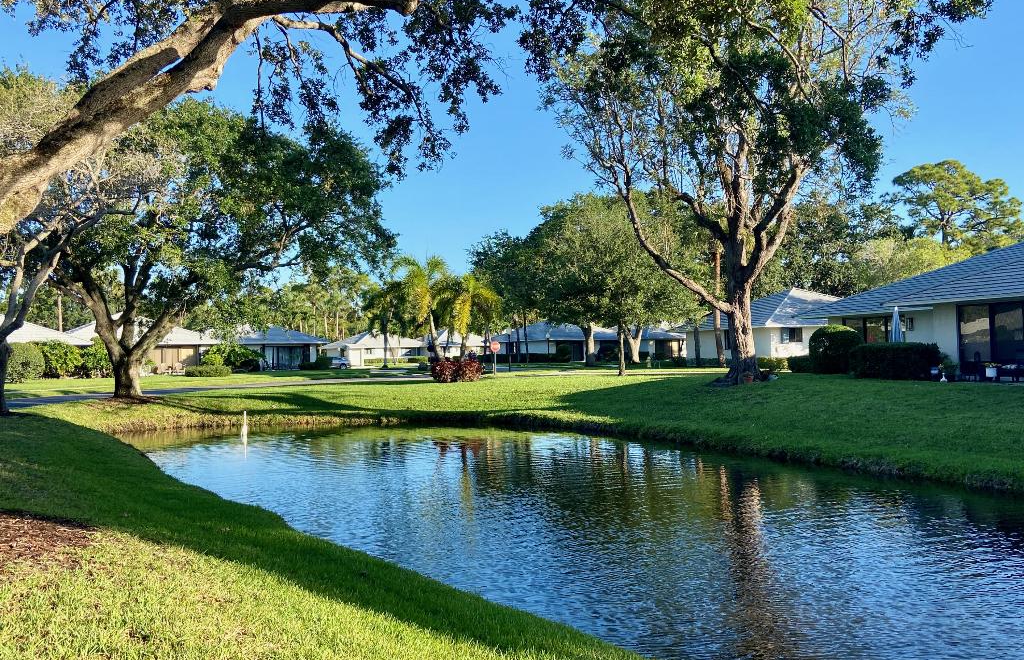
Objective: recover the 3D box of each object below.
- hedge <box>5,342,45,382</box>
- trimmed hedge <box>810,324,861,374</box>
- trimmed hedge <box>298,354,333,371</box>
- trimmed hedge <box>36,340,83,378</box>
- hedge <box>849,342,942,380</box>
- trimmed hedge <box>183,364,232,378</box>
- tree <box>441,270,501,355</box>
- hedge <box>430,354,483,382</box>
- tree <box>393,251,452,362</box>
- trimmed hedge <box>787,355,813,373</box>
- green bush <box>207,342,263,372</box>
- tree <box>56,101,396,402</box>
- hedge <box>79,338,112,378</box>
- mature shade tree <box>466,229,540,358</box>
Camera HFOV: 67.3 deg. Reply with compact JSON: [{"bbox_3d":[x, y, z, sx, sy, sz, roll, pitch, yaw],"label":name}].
[{"bbox_3d":[-26.967,1.796,42.500,2.270,2.210,2.100,0,-2,0],"label":"hedge"},{"bbox_3d":[13.586,0.819,32.300,2.270,2.100,2.100,0,-2,0],"label":"trimmed hedge"},{"bbox_3d":[-18.907,3.127,74.000,3.270,1.540,1.900,0,-2,0],"label":"trimmed hedge"},{"bbox_3d":[-29.418,1.918,50.000,2.990,2.470,2.400,0,-2,0],"label":"trimmed hedge"},{"bbox_3d":[12.680,1.040,25.300,0.900,1.180,3.200,1,-2,-23],"label":"hedge"},{"bbox_3d":[-21.775,2.953,55.000,3.500,0.930,1.600,1,-2,-22],"label":"trimmed hedge"},{"bbox_3d":[-2.291,-0.226,43.500,3.280,6.050,3.200,0,-2,0],"label":"tree"},{"bbox_3d":[-2.959,2.066,41.000,2.750,1.466,2.000,0,-2,-4],"label":"hedge"},{"bbox_3d":[-5.062,-0.735,43.500,3.170,7.070,3.200,0,-2,0],"label":"tree"},{"bbox_3d":[14.067,1.665,37.500,1.450,0.844,1.100,-1,-2,21],"label":"trimmed hedge"},{"bbox_3d":[-22.700,2.250,63.000,4.500,2.450,3.400,0,-2,0],"label":"green bush"},{"bbox_3d":[-10.540,-2.967,28.000,12.000,10.813,11.000,0,-2,0],"label":"tree"},{"bbox_3d":[-26.947,1.820,50.000,2.470,2.670,2.200,0,-2,0],"label":"hedge"},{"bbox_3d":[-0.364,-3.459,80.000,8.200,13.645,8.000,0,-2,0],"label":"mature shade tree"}]

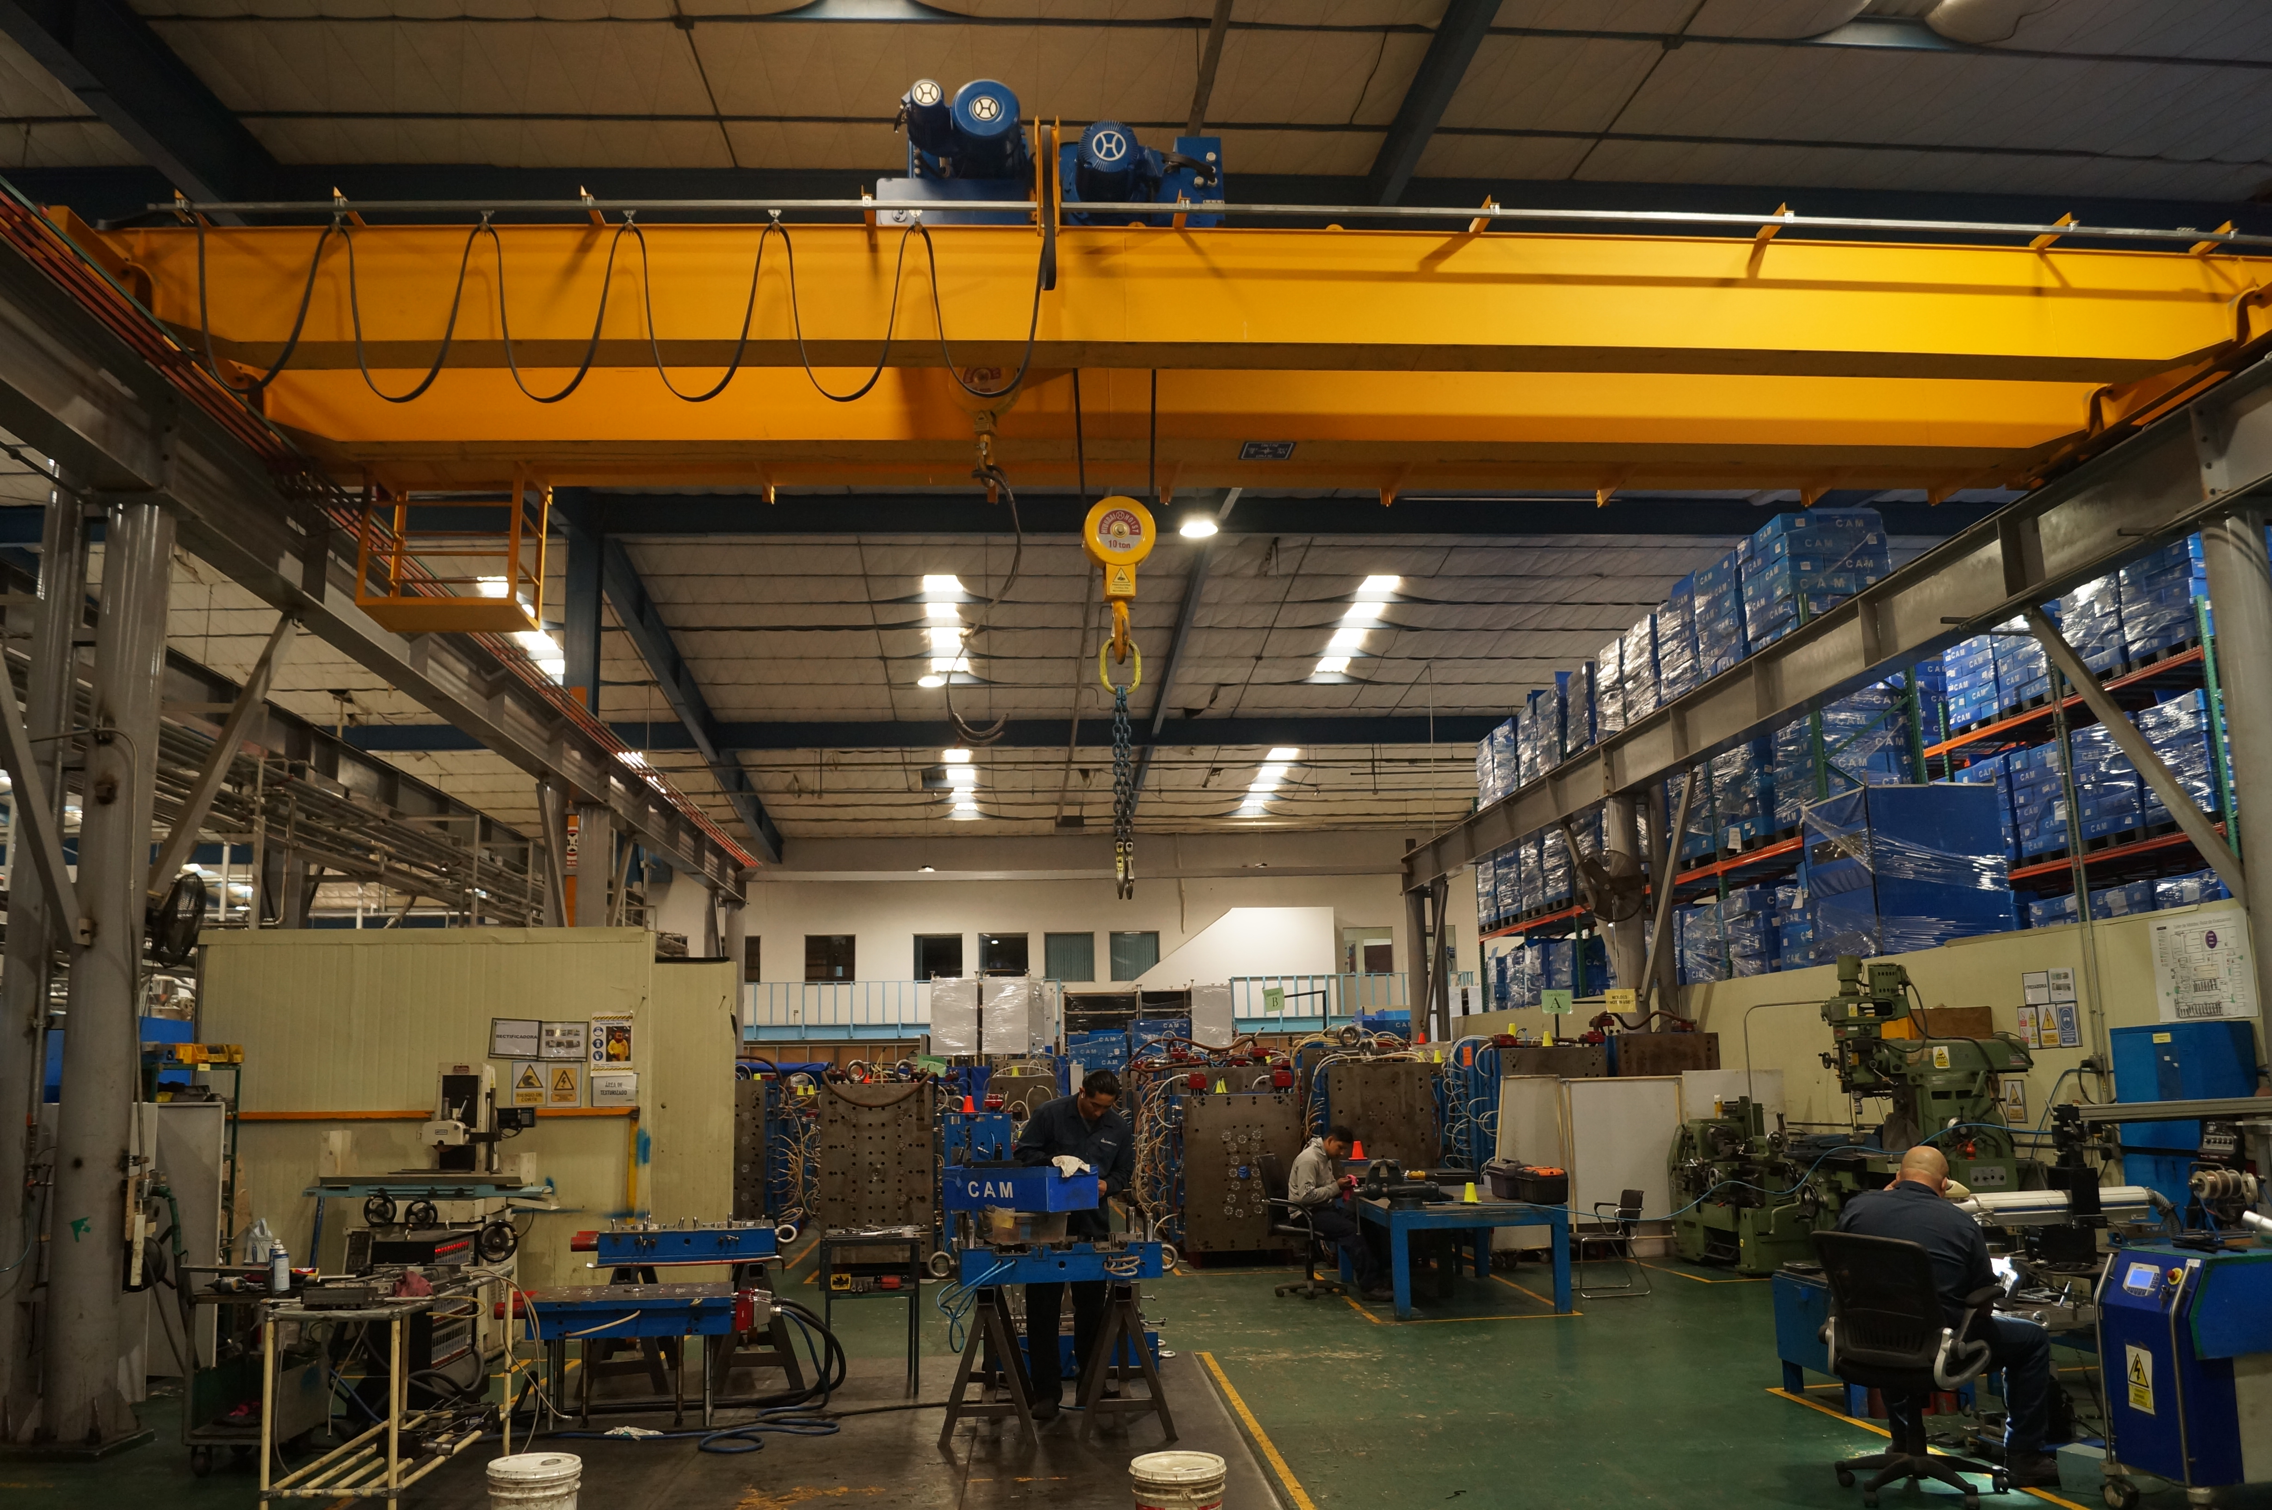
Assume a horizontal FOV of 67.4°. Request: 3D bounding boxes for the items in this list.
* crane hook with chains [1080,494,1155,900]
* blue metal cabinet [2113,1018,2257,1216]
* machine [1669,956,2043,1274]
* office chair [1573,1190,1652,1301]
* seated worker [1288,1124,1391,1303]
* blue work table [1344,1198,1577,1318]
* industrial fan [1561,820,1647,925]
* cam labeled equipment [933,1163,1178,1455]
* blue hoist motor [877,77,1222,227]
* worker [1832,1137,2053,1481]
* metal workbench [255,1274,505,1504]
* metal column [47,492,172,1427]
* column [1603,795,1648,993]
[{"bbox_3d":[-0.079,-0.354,9.729,0.400,2.360,0.220,-1,-11,-4],"label":"crane hook with chains"},{"bbox_3d":[6.559,2.588,10.563,0.380,1.780,0.920,-1,-10,-4],"label":"blue metal cabinet"},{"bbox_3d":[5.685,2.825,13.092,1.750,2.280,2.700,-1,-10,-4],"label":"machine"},{"bbox_3d":[3.499,3.598,12.640,0.580,0.800,0.540,-3,-10,7],"label":"office chair"},{"bbox_3d":[1.527,3.414,12.788,0.800,1.240,0.500,-5,-11,18],"label":"seated worker"},{"bbox_3d":[2.259,3.633,12.567,1.210,0.690,2.250,-1,-11,-5],"label":"blue work table"},{"bbox_3d":[5.588,1.515,20.186,0.880,0.920,0.450,-5,-11,20],"label":"industrial fan"},{"bbox_3d":[-0.398,2.592,8.252,1.130,1.240,0.950,-1,-11,-5],"label":"cam labeled equipment"},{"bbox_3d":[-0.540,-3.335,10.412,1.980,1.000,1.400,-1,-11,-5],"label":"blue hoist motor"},{"bbox_3d":[3.250,2.231,6.904,0.780,1.240,0.580,6,-12,-37],"label":"worker"},{"bbox_3d":[-2.840,2.507,6.527,0.480,0.880,1.500,-1,-11,-5],"label":"metal workbench"},{"bbox_3d":[-5.485,1.065,9.125,0.340,4.920,0.340,-1,-10,-4],"label":"metal column"},{"bbox_3d":[5.951,2.891,20.178,0.360,4.830,0.360,-1,-11,-5],"label":"column"}]

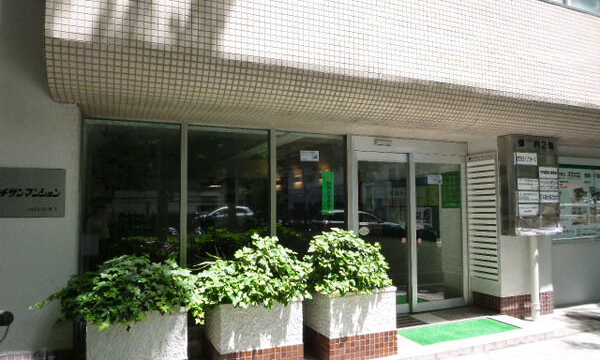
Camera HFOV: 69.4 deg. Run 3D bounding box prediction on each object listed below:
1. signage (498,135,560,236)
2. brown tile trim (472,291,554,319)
[{"bbox_3d":[3.001,0.077,5.641,0.843,1.238,0.211,1,-4,-24],"label":"signage"},{"bbox_3d":[2.867,1.662,5.917,0.959,0.279,0.571,1,-4,-24],"label":"brown tile trim"}]

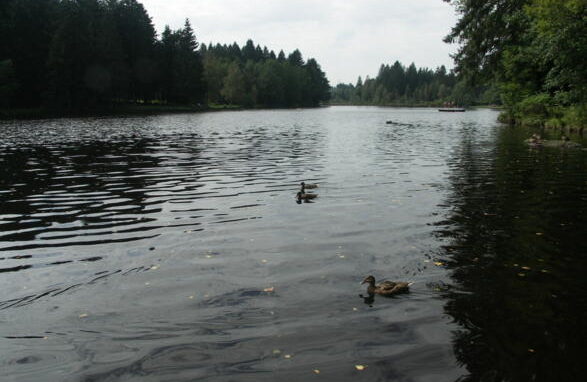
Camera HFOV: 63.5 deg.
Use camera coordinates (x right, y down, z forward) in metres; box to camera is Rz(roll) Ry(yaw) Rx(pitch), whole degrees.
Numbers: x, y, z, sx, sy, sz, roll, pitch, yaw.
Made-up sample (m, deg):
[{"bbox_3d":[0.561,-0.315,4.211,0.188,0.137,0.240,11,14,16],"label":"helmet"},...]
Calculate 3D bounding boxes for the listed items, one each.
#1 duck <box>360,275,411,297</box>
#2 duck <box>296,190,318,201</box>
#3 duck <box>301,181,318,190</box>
[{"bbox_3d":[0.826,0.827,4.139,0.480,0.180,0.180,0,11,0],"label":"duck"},{"bbox_3d":[0.239,0.095,8.211,0.460,0.165,0.170,-2,11,-10],"label":"duck"},{"bbox_3d":[0.334,-0.093,9.169,0.430,0.165,0.170,0,11,0],"label":"duck"}]

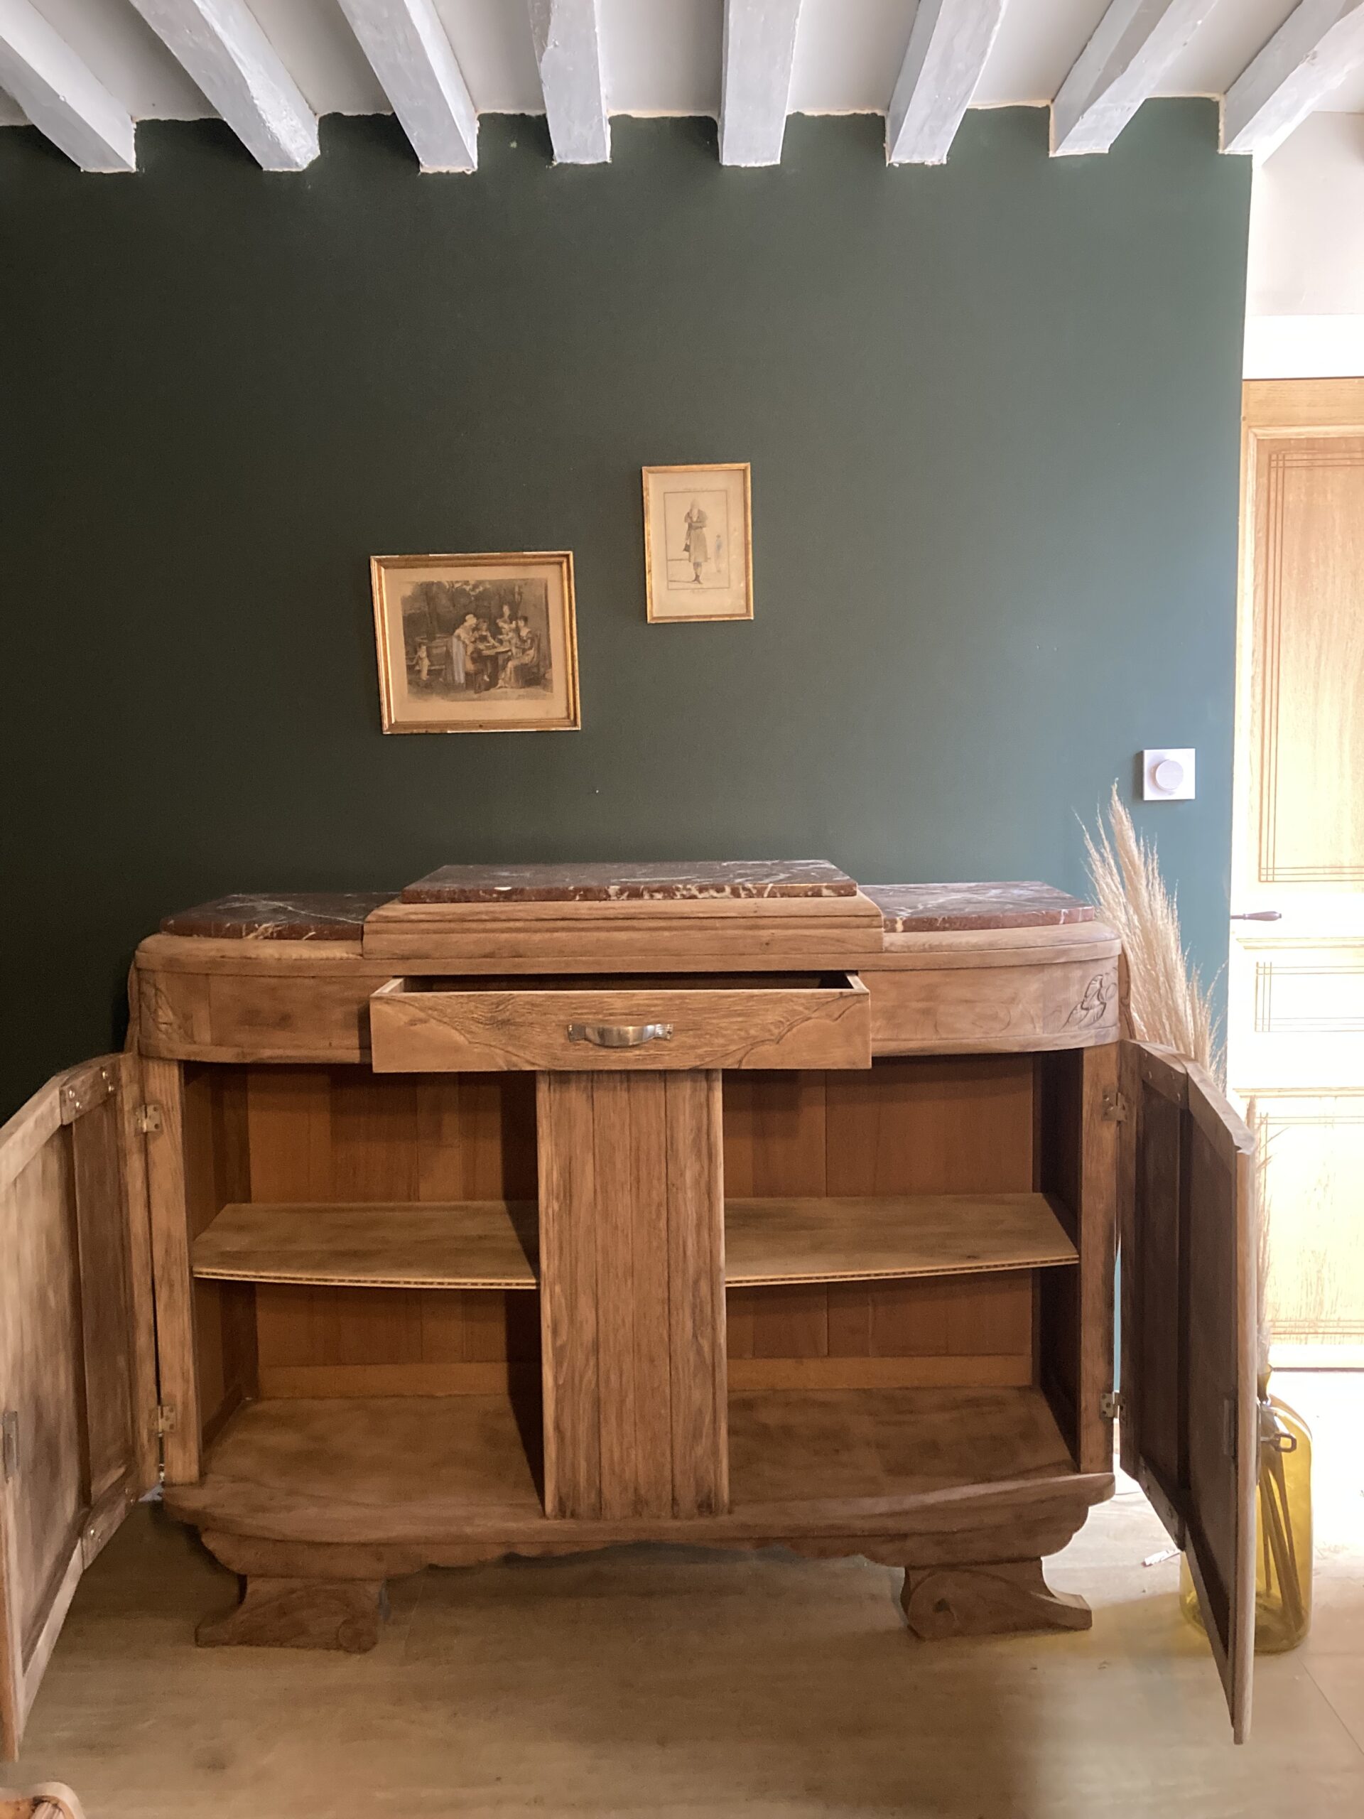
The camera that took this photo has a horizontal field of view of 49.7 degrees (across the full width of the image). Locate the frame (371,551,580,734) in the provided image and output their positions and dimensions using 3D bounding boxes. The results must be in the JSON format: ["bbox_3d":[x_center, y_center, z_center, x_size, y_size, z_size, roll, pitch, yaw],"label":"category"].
[{"bbox_3d":[-0.327,-0.425,2.355,0.322,0.281,0.024,-1,6,1],"label":"frame"}]

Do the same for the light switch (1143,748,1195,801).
[{"bbox_3d":[0.782,-0.215,2.358,0.081,0.081,0.030,-1,6,1],"label":"light switch"}]

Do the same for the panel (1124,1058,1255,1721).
[{"bbox_3d":[0.640,0.535,1.837,0.068,0.637,0.599,0,6,5],"label":"panel"}]

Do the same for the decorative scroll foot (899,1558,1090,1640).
[{"bbox_3d":[0.459,0.982,2.140,0.266,0.112,0.071,-1,6,-5],"label":"decorative scroll foot"}]

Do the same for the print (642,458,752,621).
[{"bbox_3d":[0.028,-0.580,2.337,0.170,0.244,0.018,-1,6,1],"label":"print"}]

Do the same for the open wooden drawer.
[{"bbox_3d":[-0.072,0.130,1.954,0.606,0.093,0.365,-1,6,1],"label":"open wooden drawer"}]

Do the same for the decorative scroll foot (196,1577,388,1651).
[{"bbox_3d":[-0.567,1.001,2.131,0.264,0.108,0.071,0,6,5],"label":"decorative scroll foot"}]

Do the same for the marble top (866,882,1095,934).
[{"bbox_3d":[0.419,-0.007,2.143,0.315,0.021,0.457,-1,6,1],"label":"marble top"}]

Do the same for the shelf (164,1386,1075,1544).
[{"bbox_3d":[-0.066,0.839,2.231,1.370,0.030,0.431,-1,6,1],"label":"shelf"}]

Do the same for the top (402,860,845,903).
[{"bbox_3d":[-0.073,-0.043,2.166,0.614,0.019,0.416,-1,6,1],"label":"top"}]

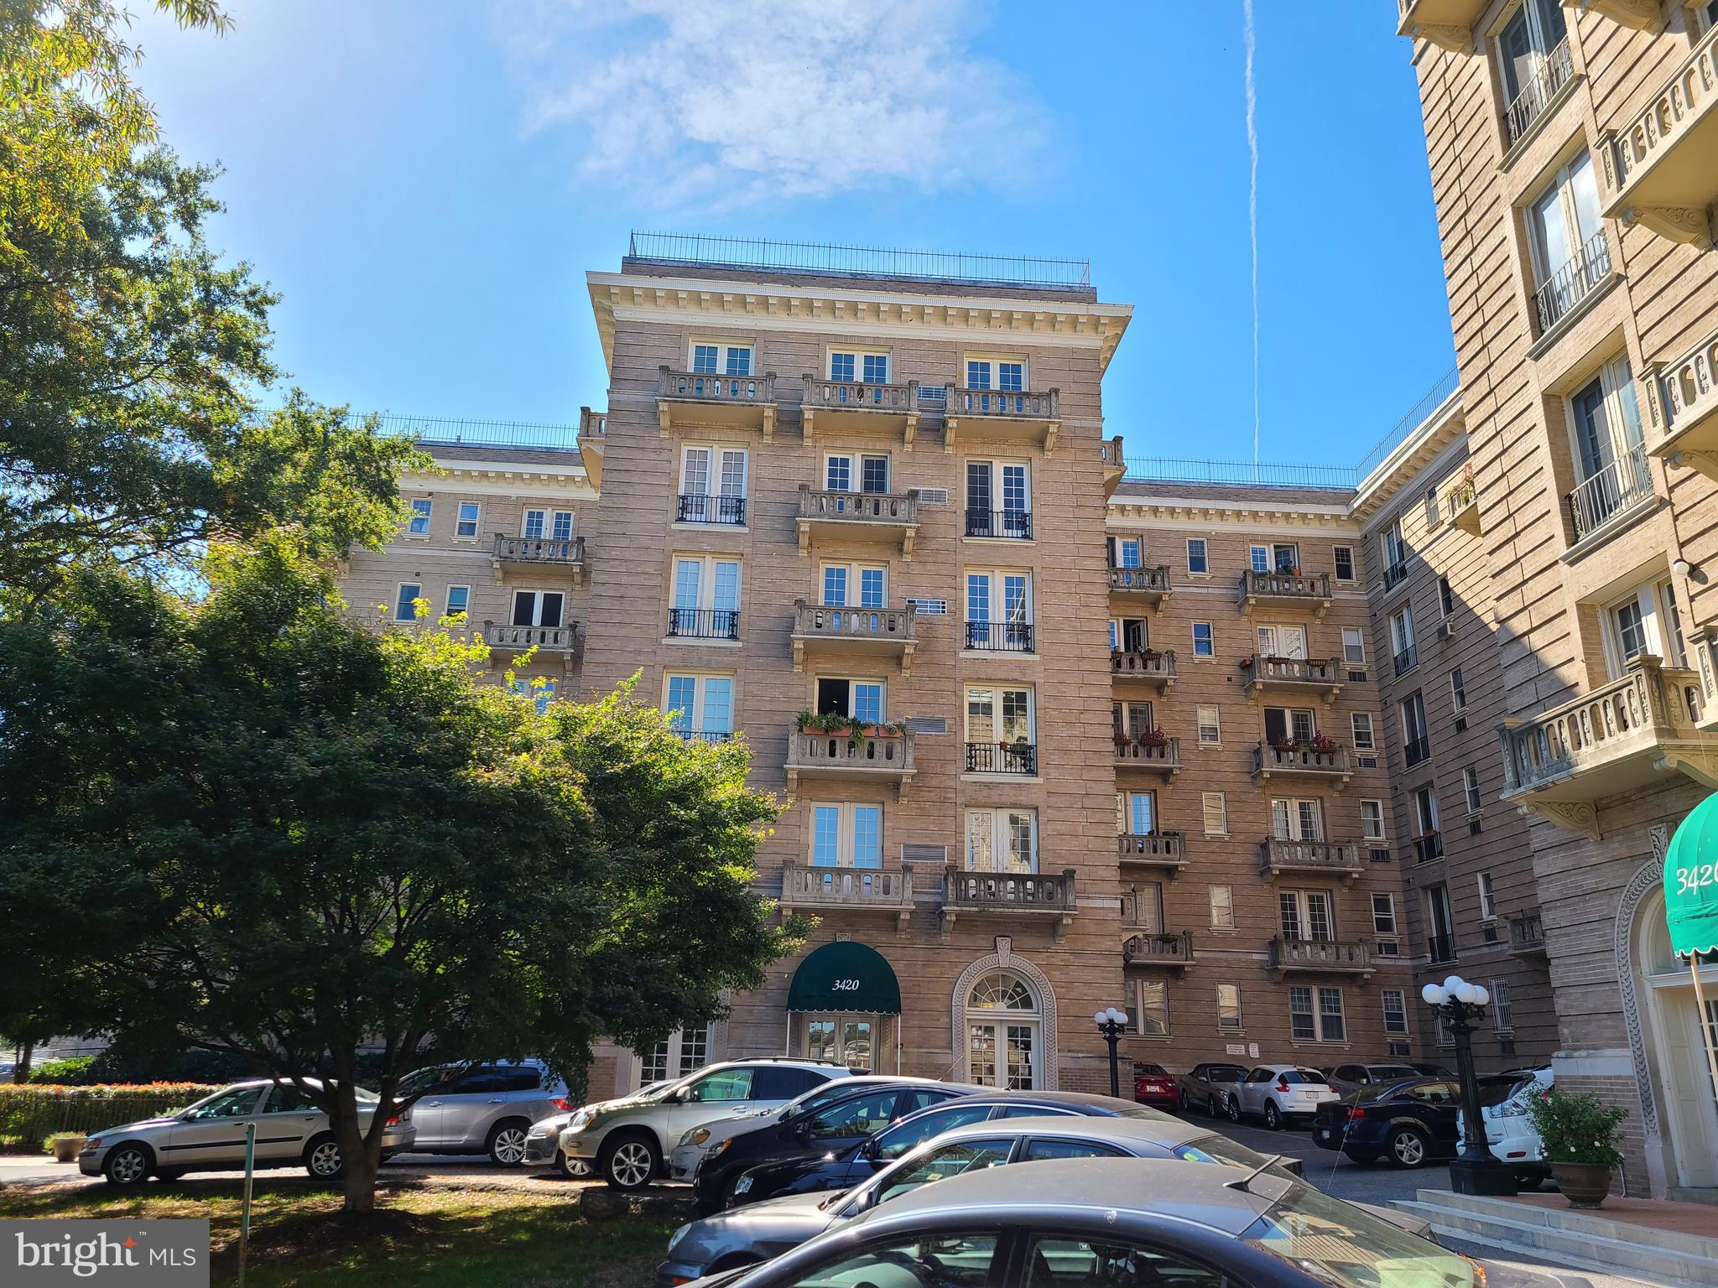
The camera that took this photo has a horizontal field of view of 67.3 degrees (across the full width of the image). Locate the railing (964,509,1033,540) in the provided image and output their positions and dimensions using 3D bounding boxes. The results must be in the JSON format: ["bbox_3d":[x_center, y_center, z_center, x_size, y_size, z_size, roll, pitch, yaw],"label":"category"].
[{"bbox_3d":[3.580,-3.046,32.965,1.755,0.714,0.080,2,-18,-4],"label":"railing"}]

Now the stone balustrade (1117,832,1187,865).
[{"bbox_3d":[9.000,6.711,41.729,3.032,1.020,1.060,3,-19,-3],"label":"stone balustrade"}]

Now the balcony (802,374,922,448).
[{"bbox_3d":[0.020,-5.892,33.112,3.040,1.509,1.030,3,-19,-3],"label":"balcony"}]

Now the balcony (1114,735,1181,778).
[{"bbox_3d":[9.003,3.808,42.374,3.070,1.310,1.030,2,-18,-4],"label":"balcony"}]

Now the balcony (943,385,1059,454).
[{"bbox_3d":[3.802,-5.964,34.537,3.170,1.560,1.040,3,-18,-3],"label":"balcony"}]

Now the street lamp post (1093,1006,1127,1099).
[{"bbox_3d":[5.505,9.144,27.807,0.720,2.500,0.720,2,-19,-4],"label":"street lamp post"}]

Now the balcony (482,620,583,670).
[{"bbox_3d":[-11.181,0.161,43.797,3.170,1.560,1.040,3,-18,-3],"label":"balcony"}]

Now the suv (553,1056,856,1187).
[{"bbox_3d":[-1.990,6.956,18.707,4.770,1.710,1.910,8,-19,-18],"label":"suv"}]

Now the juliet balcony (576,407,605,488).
[{"bbox_3d":[-7.319,-5.283,36.705,0.950,1.530,3.100,2,-19,-4],"label":"juliet balcony"}]

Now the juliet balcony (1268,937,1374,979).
[{"bbox_3d":[14.540,10.008,40.774,3.098,1.340,1.030,2,-18,-4],"label":"juliet balcony"}]

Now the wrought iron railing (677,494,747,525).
[{"bbox_3d":[-3.699,-3.372,32.486,1.733,0.720,0.080,3,-19,-3],"label":"wrought iron railing"}]

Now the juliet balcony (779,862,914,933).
[{"bbox_3d":[-0.293,5.791,29.207,3.040,1.470,1.030,2,-18,-4],"label":"juliet balcony"}]

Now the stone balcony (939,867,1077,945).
[{"bbox_3d":[3.371,5.966,29.420,3.066,1.533,1.030,3,-19,-3],"label":"stone balcony"}]

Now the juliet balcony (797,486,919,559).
[{"bbox_3d":[-0.030,-3.123,33.309,3.170,1.560,1.040,3,-18,-3],"label":"juliet balcony"}]

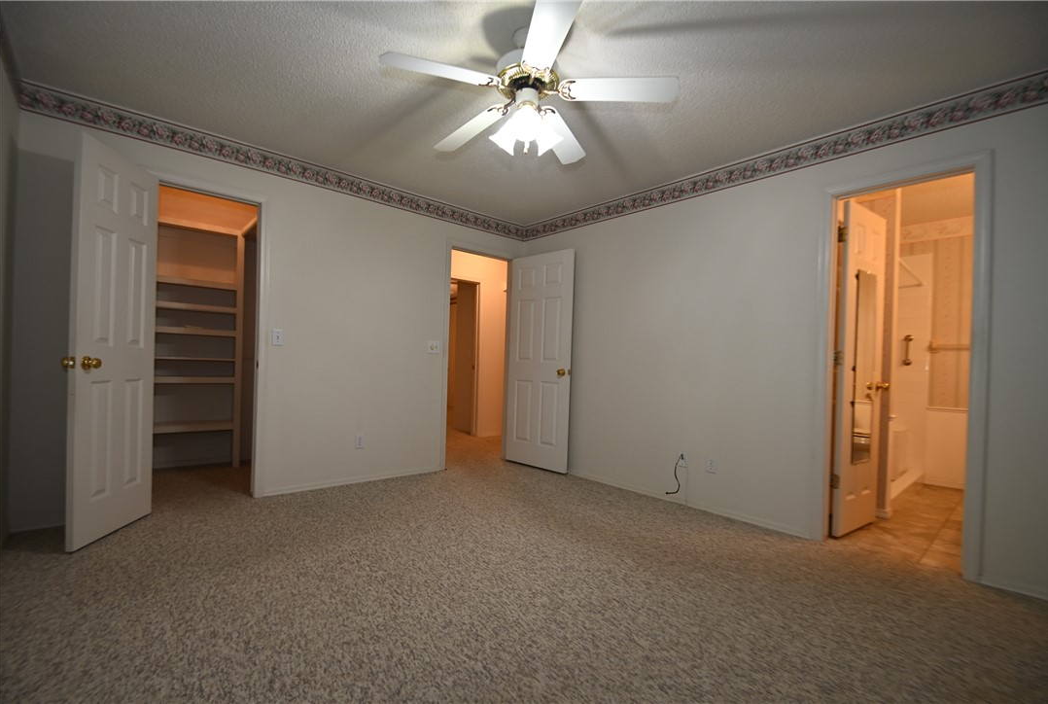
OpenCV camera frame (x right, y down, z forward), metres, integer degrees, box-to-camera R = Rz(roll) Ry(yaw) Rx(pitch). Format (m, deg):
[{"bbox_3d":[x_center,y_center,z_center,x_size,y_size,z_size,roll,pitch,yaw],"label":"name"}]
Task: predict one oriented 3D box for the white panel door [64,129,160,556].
[{"bbox_3d":[-2.217,-0.050,2.399,0.037,2.030,0.570,2,-1,-10],"label":"white panel door"}]

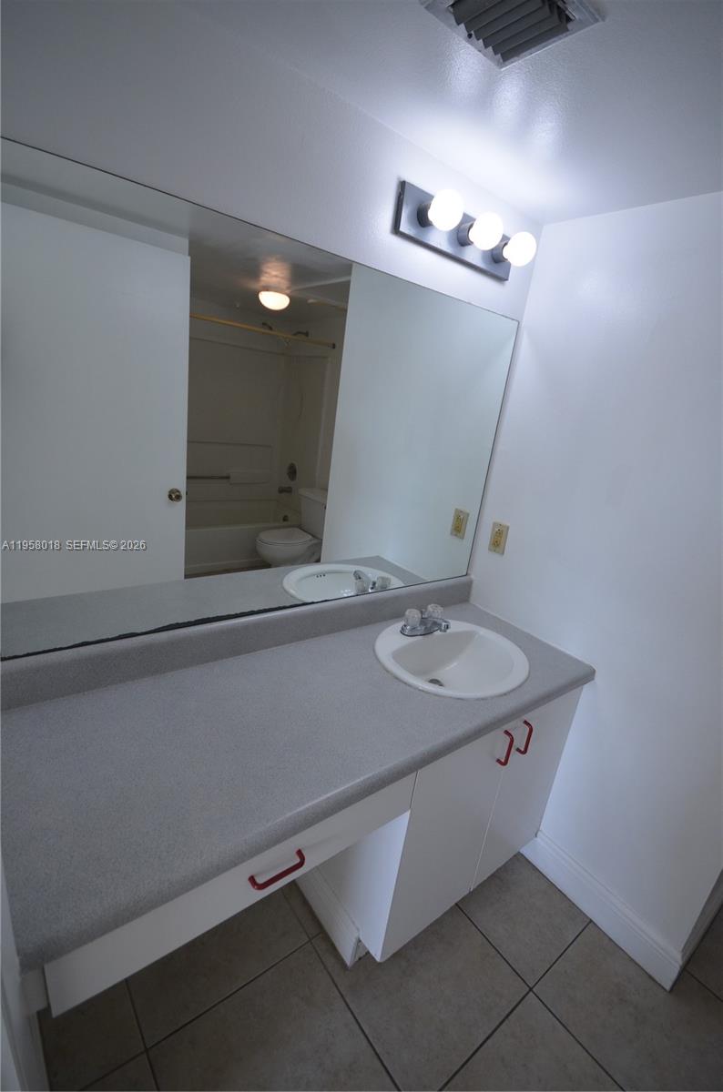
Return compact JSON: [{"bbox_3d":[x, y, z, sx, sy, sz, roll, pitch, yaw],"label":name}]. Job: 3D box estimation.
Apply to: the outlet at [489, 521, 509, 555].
[{"bbox_3d":[0.514,-0.028,1.708,0.007,0.113,0.069,-6,21,-37],"label":"outlet"}]

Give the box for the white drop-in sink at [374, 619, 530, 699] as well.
[{"bbox_3d":[0.278,0.413,1.455,0.520,0.175,0.454,-6,21,-37],"label":"white drop-in sink"}]

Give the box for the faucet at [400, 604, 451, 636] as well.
[{"bbox_3d":[0.229,0.258,1.499,0.150,0.088,0.153,-6,21,-37],"label":"faucet"}]

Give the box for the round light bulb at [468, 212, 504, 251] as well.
[{"bbox_3d":[0.331,-0.842,1.214,0.081,0.081,0.090,-6,21,-37],"label":"round light bulb"}]

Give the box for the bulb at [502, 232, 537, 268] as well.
[{"bbox_3d":[0.454,-0.855,1.307,0.081,0.081,0.090,-6,21,-37],"label":"bulb"}]

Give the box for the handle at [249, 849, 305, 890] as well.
[{"bbox_3d":[-0.148,0.587,0.819,0.105,0.010,0.030,-6,21,-37],"label":"handle"}]

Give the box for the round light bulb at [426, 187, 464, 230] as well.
[{"bbox_3d":[0.208,-0.830,1.122,0.081,0.081,0.090,-6,21,-37],"label":"round light bulb"}]

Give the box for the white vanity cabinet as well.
[{"bbox_3d":[0.225,0.760,1.567,0.761,0.804,0.534,-6,21,-37],"label":"white vanity cabinet"}]

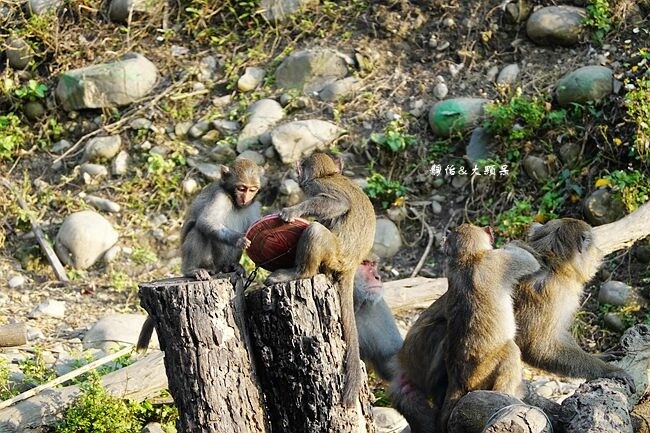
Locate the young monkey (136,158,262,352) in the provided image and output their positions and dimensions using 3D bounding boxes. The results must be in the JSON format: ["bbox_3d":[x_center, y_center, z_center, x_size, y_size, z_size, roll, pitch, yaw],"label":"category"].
[{"bbox_3d":[-0.344,0.107,9.900,0.370,0.500,0.210,6,8,43],"label":"young monkey"}]

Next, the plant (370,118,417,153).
[{"bbox_3d":[0.251,-0.296,13.200,0.165,0.115,0.140,0,6,0],"label":"plant"}]

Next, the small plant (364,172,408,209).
[{"bbox_3d":[0.218,-0.092,12.800,0.155,0.120,0.140,0,6,0],"label":"small plant"}]

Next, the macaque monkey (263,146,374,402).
[{"bbox_3d":[-0.012,0.171,9.800,0.300,0.660,0.210,4,7,37],"label":"macaque monkey"}]

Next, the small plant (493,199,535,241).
[{"bbox_3d":[0.663,0.011,12.700,0.150,0.135,0.135,0,6,0],"label":"small plant"}]

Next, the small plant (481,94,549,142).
[{"bbox_3d":[0.702,-0.365,13.300,0.240,0.170,0.200,0,6,0],"label":"small plant"}]

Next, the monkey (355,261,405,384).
[{"bbox_3d":[0.119,0.347,10.350,0.380,0.480,0.280,4,7,30],"label":"monkey"}]

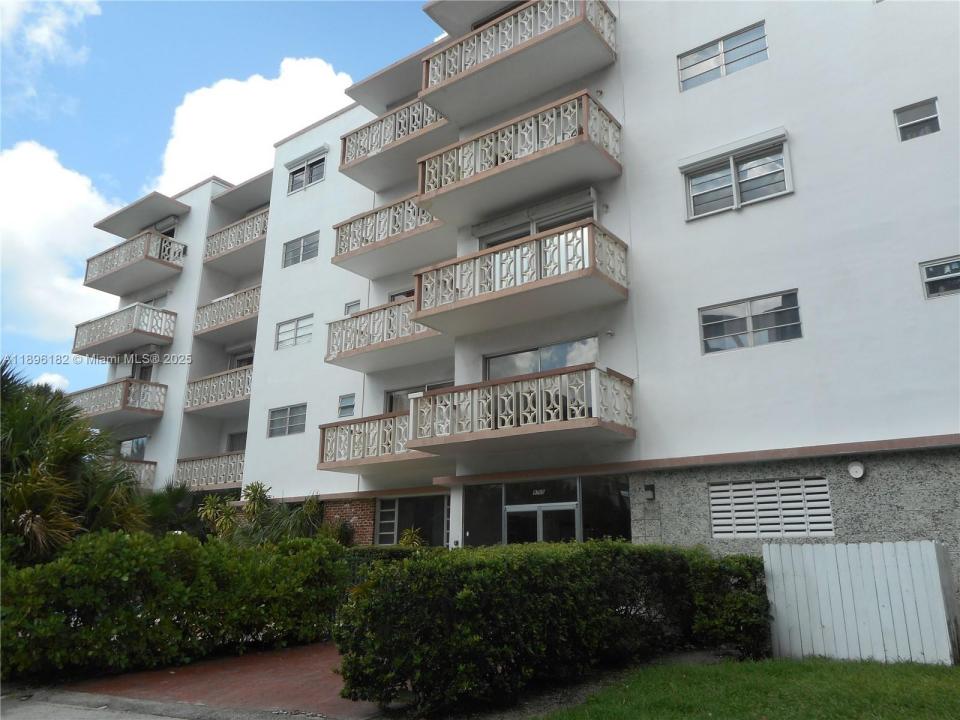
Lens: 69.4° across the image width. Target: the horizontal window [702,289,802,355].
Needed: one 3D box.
[{"bbox_3d":[5.169,-0.700,13.300,1.868,0.973,0.130,-11,-20,34],"label":"horizontal window"}]

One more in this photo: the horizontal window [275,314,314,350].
[{"bbox_3d":[-6.137,-0.912,22.965,1.772,0.922,0.110,-11,-20,34],"label":"horizontal window"}]

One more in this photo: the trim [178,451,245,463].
[{"bbox_3d":[-9.505,3.402,24.306,3.800,0.130,0.180,-11,-20,34],"label":"trim"}]

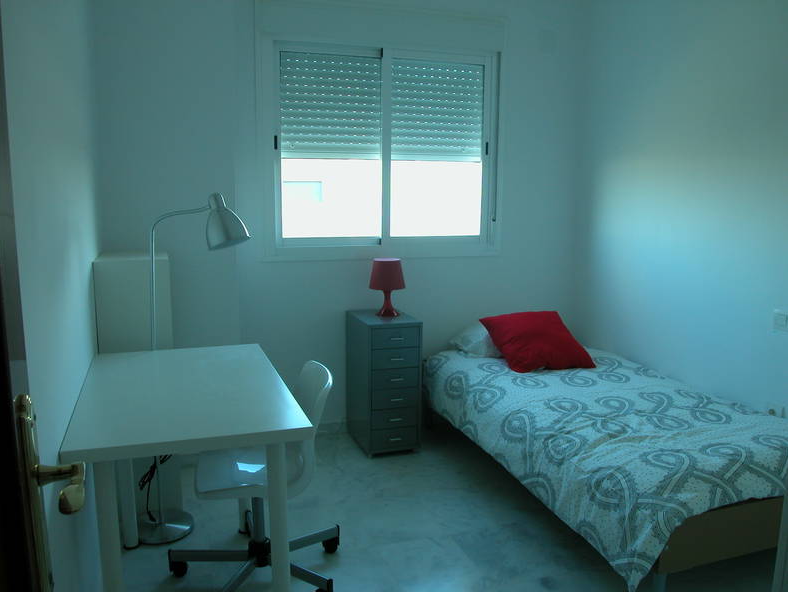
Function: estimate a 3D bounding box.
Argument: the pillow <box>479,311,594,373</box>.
[{"bbox_3d":[0.764,0.234,3.406,0.460,0.150,0.460,-3,35,-16],"label":"pillow"}]

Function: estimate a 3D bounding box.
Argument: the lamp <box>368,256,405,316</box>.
[{"bbox_3d":[-0.035,-0.042,3.434,0.190,0.295,0.190,0,8,0],"label":"lamp"}]

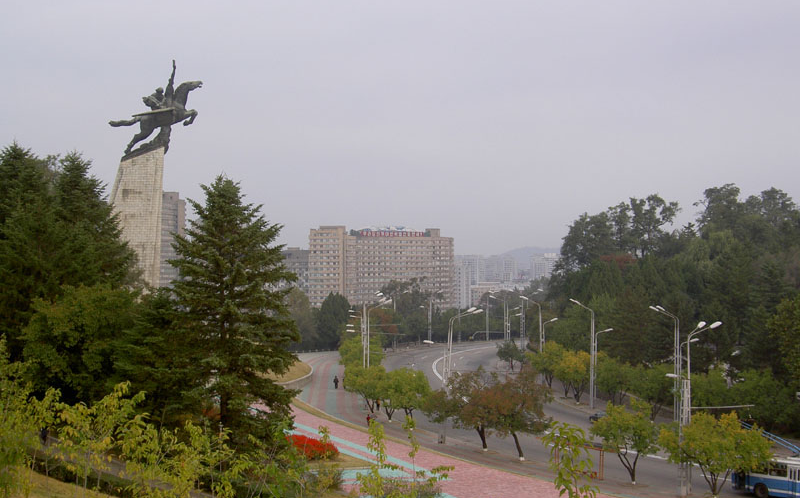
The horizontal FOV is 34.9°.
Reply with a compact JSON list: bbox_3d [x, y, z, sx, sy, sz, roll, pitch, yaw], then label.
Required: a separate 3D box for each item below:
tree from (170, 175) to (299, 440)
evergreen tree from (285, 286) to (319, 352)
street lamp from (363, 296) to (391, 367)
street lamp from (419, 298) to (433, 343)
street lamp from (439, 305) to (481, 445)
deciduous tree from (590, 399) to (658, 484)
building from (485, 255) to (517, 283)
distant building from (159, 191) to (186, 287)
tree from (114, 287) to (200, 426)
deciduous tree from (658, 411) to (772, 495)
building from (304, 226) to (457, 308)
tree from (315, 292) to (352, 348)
[{"bbox_3d":[-12.145,4.426,93.000,9.400,19.700,9.400,0,0,-11],"label":"tree"},{"bbox_3d":[-19.023,13.853,248.000,6.300,12.800,6.300,0,0,0],"label":"evergreen tree"},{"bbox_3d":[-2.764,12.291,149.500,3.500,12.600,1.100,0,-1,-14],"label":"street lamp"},{"bbox_3d":[5.785,16.031,285.000,3.200,11.200,0.800,0,0,14],"label":"street lamp"},{"bbox_3d":[5.806,11.848,120.000,3.700,13.000,1.000,0,-1,-22],"label":"street lamp"},{"bbox_3d":[17.220,14.766,97.500,5.300,6.500,5.200,0,0,0],"label":"deciduous tree"},{"bbox_3d":[122.551,25.608,1550.000,39.000,37.000,22.000,0,0,0],"label":"building"},{"bbox_3d":[-123.845,1.337,680.000,22.000,63.000,22.000,0,-1,-3],"label":"distant building"},{"bbox_3d":[-23.275,10.702,122.000,8.800,14.000,8.400,0,-1,0],"label":"tree"},{"bbox_3d":[22.736,14.809,91.600,8.100,6.200,7.600,0,-1,0],"label":"deciduous tree"},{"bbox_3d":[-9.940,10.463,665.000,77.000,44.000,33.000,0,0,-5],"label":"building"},{"bbox_3d":[-13.072,14.243,248.000,7.300,11.900,7.200,0,-1,0],"label":"tree"}]

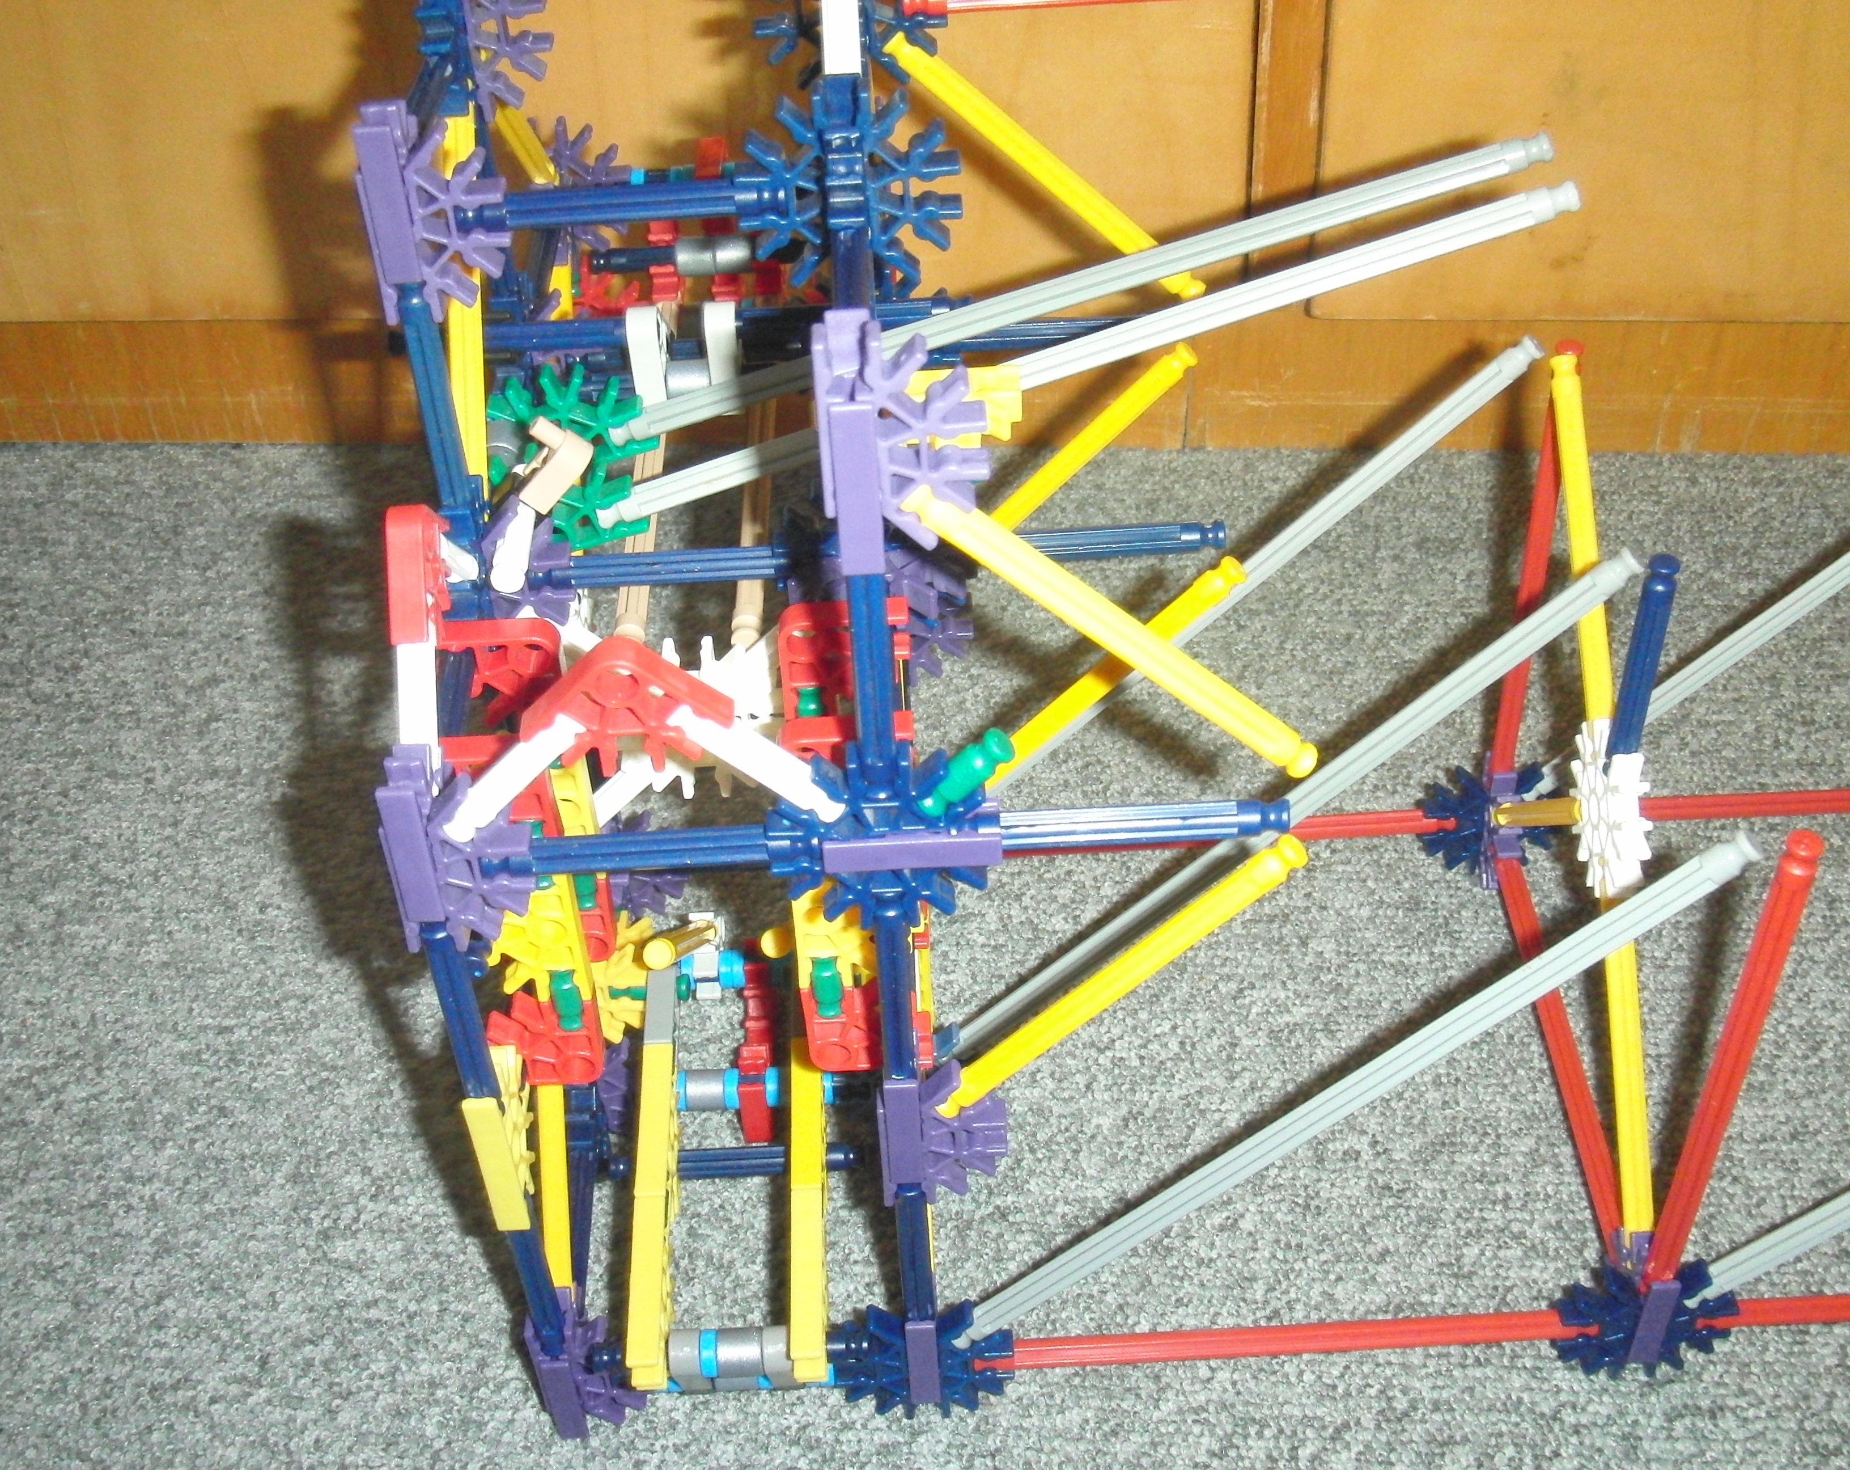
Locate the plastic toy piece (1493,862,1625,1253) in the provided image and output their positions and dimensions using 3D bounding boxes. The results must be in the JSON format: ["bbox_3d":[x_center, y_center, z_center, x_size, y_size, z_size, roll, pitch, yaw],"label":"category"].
[{"bbox_3d":[0.149,0.072,0.503,0.006,0.006,0.130,-3,42,1],"label":"plastic toy piece"}]

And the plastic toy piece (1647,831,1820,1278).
[{"bbox_3d":[0.147,0.066,0.397,0.006,0.130,0.006,-3,42,0],"label":"plastic toy piece"}]

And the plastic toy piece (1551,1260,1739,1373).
[{"bbox_3d":[0.150,0.121,0.447,0.036,0.036,0.006,-3,42,0],"label":"plastic toy piece"}]

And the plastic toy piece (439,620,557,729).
[{"bbox_3d":[-0.077,-0.010,0.394,0.024,0.024,0.006,-3,42,0],"label":"plastic toy piece"}]

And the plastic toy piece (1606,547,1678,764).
[{"bbox_3d":[0.143,-0.012,0.428,0.006,0.054,0.006,-3,41,1],"label":"plastic toy piece"}]

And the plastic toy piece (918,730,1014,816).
[{"bbox_3d":[0.006,0.006,0.339,0.006,0.017,0.006,31,33,-26],"label":"plastic toy piece"}]

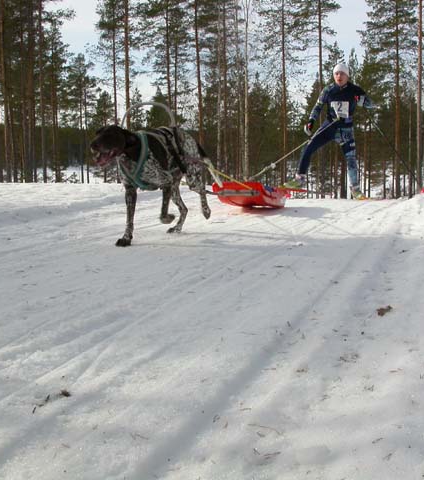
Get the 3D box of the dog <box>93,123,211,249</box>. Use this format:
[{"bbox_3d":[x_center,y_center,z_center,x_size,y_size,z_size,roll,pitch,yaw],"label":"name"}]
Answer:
[{"bbox_3d":[-0.308,-0.314,3.900,0.290,0.610,0.950,3,8,26],"label":"dog"}]

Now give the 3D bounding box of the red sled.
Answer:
[{"bbox_3d":[0.340,-0.381,5.750,0.420,0.220,1.000,2,7,20],"label":"red sled"}]

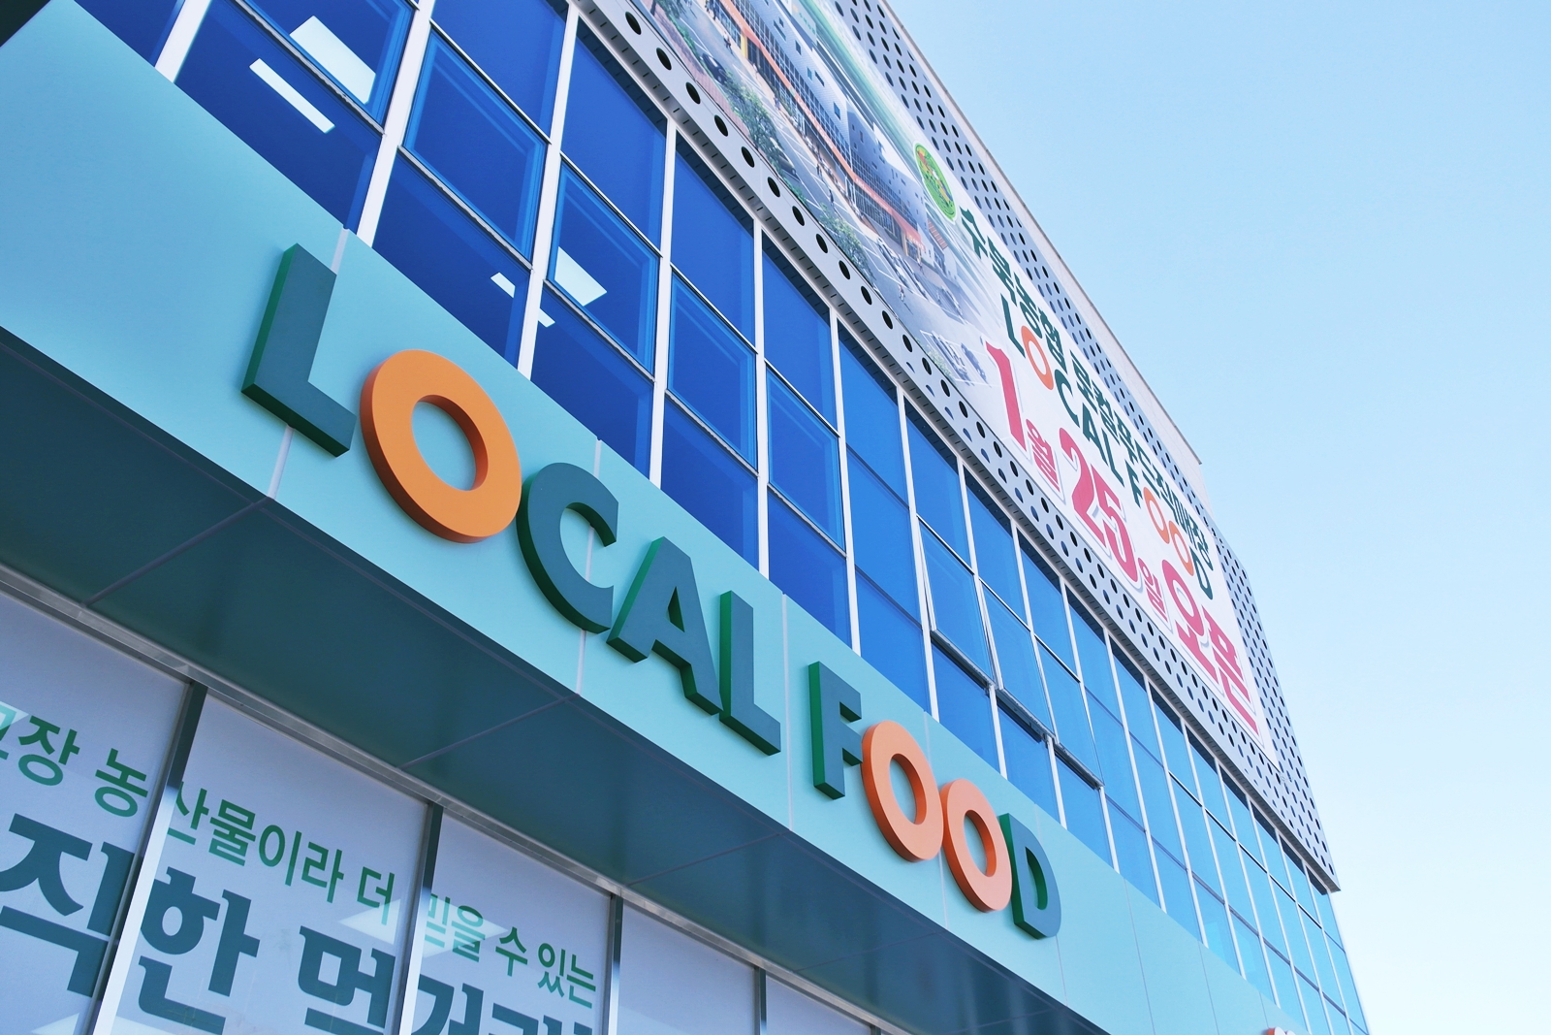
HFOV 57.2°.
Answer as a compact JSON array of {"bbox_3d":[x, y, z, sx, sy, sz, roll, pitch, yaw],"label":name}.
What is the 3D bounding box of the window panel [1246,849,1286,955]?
[{"bbox_3d":[5.058,3.997,14.662,0.075,0.854,0.863,-23,-43,25],"label":"window panel"}]

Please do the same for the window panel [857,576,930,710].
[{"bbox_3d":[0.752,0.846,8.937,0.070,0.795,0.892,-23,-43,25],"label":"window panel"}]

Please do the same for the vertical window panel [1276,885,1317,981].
[{"bbox_3d":[5.599,4.482,15.305,0.075,0.854,0.863,-23,-43,25],"label":"vertical window panel"}]

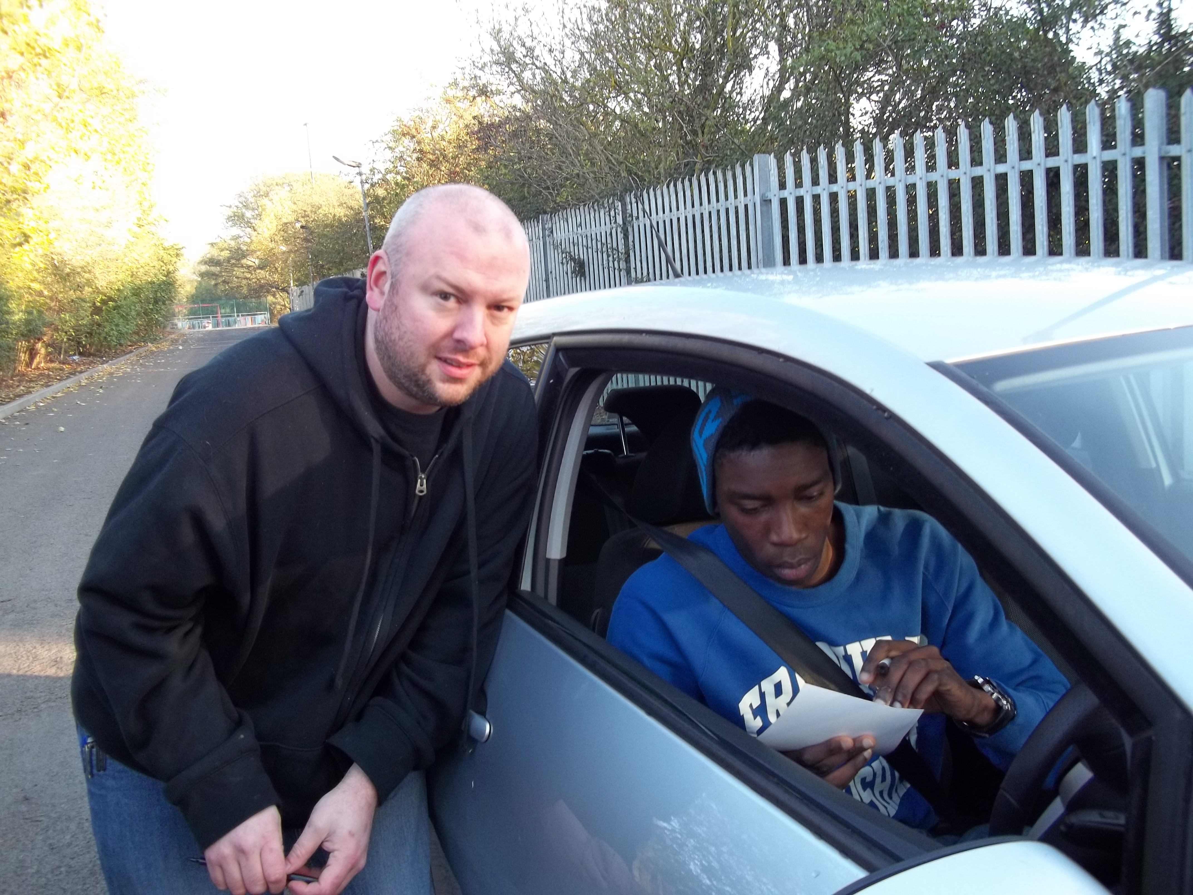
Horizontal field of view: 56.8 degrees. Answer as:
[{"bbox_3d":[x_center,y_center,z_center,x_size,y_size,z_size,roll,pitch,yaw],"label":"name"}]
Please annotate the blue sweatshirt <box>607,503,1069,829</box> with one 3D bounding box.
[{"bbox_3d":[0.280,0.312,1.280,0.530,0.480,0.390,-8,10,-25],"label":"blue sweatshirt"}]

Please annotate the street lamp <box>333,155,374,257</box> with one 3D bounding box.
[{"bbox_3d":[-6.221,-4.821,28.863,0.850,5.500,0.250,-7,7,-19],"label":"street lamp"}]

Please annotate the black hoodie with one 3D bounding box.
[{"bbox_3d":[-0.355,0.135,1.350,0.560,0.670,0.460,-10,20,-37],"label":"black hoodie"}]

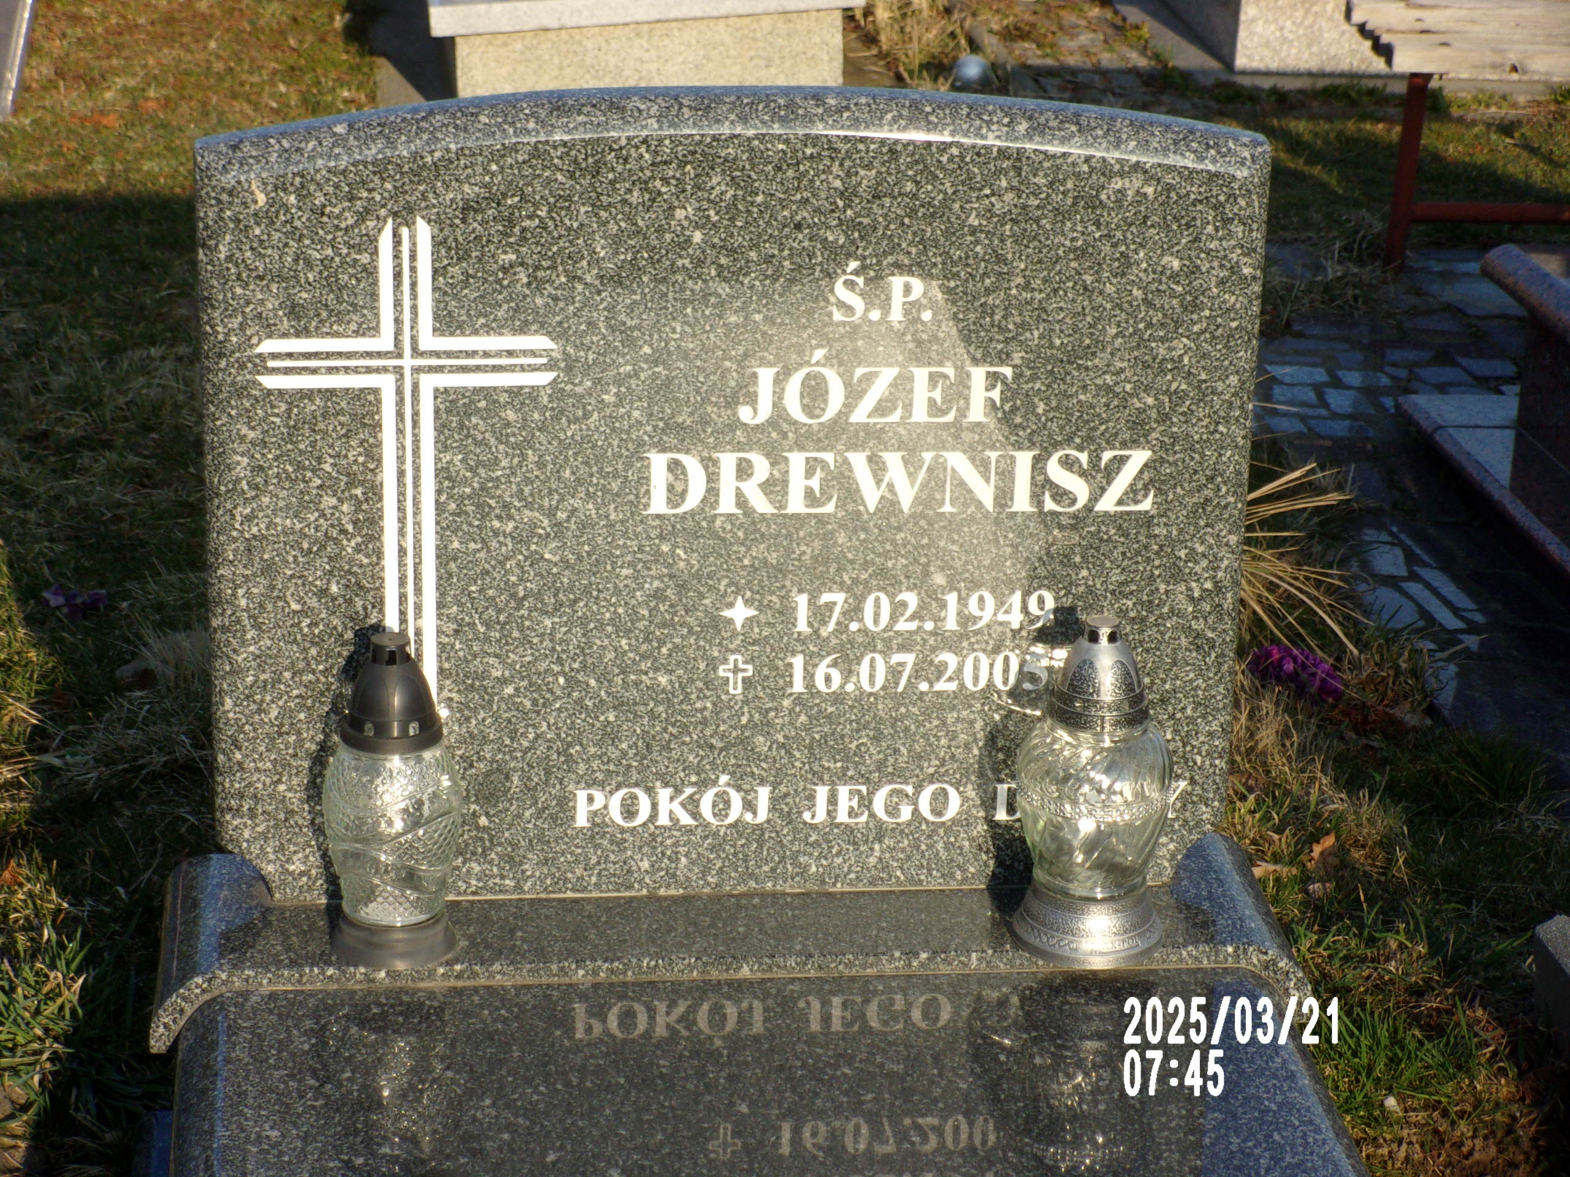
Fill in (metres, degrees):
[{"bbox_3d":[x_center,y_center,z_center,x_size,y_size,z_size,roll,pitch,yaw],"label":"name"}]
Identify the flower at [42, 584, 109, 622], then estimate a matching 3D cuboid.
[{"bbox_3d":[-0.705,0.015,4.280,0.066,0.028,0.050,1,21,0],"label":"flower"}]

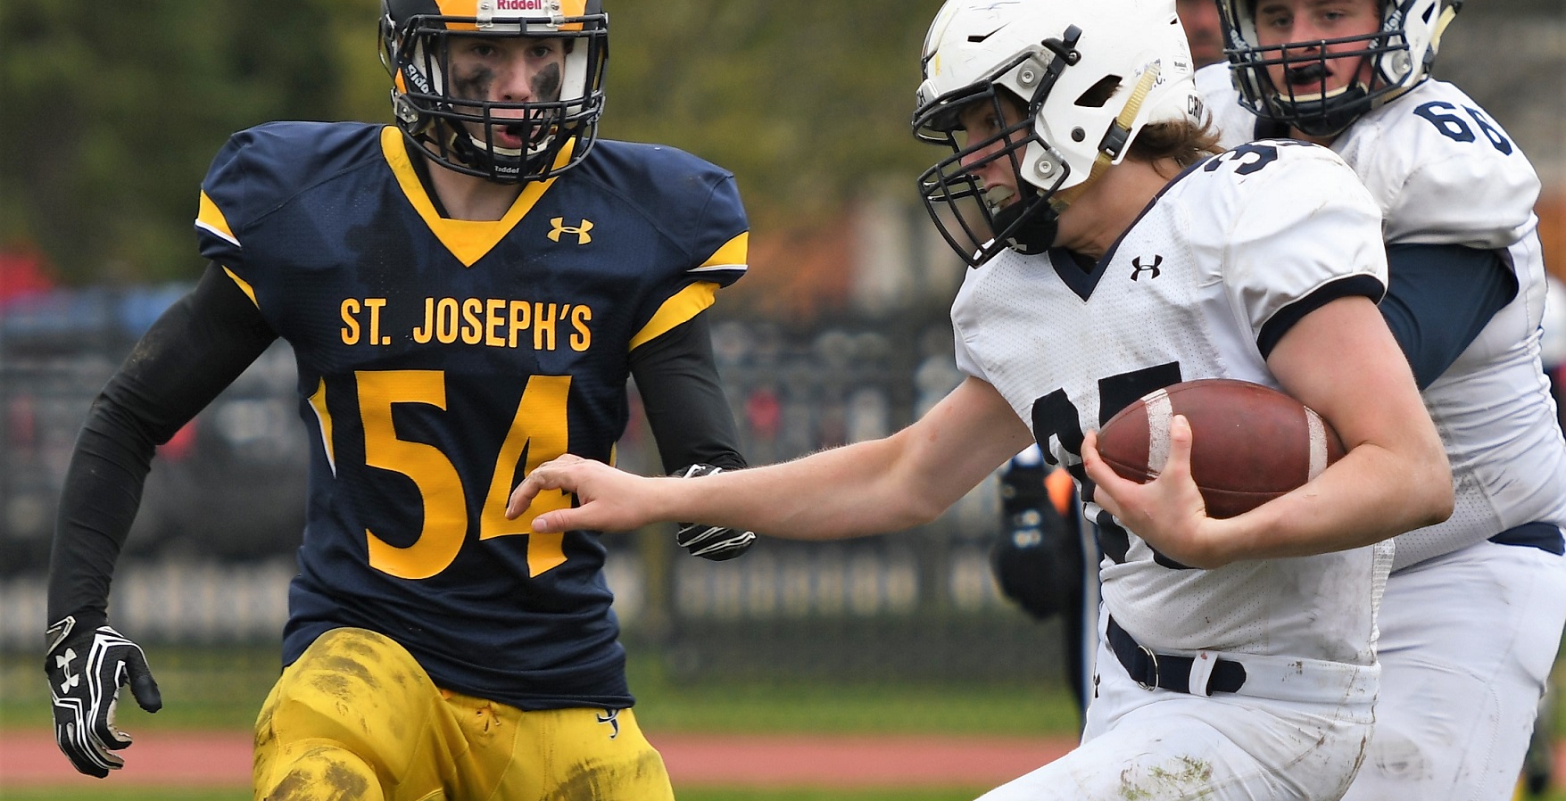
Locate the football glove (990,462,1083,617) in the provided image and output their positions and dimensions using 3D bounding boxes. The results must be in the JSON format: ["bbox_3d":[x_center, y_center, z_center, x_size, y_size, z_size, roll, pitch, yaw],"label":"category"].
[{"bbox_3d":[0.374,0.209,16.500,0.120,0.225,0.100,-7,0,20],"label":"football glove"}]

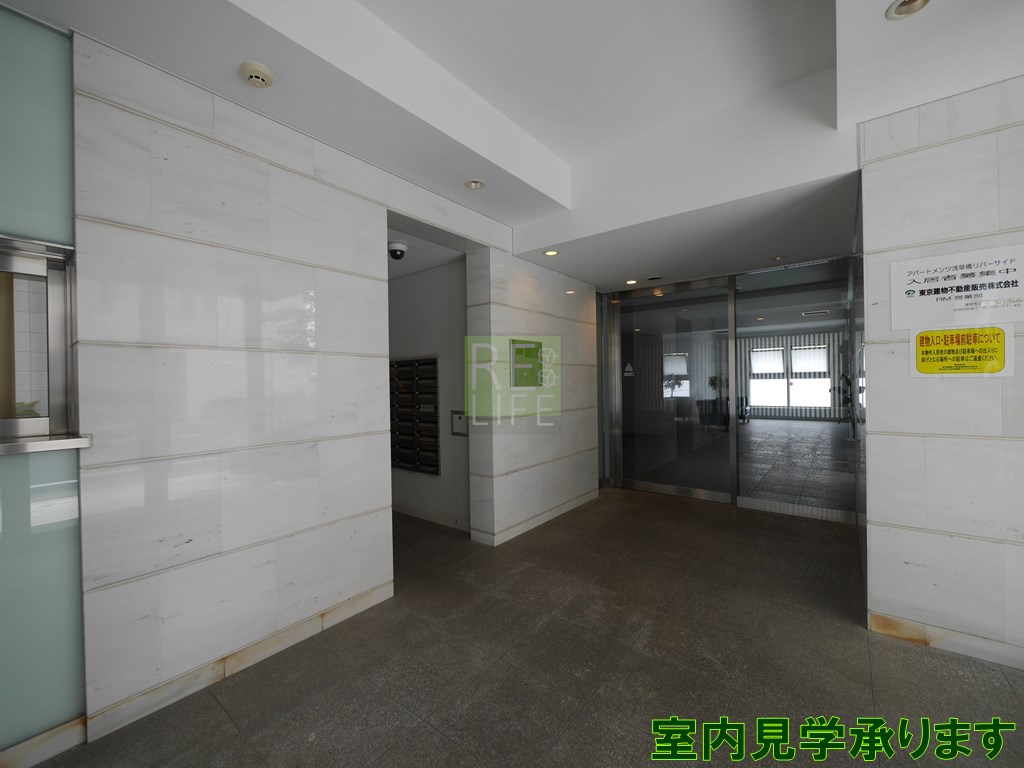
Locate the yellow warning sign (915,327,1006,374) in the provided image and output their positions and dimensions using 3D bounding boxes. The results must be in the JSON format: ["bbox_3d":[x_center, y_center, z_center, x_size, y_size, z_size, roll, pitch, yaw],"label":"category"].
[{"bbox_3d":[1.860,-0.137,1.717,0.260,0.189,0.008,-1,0,37],"label":"yellow warning sign"}]

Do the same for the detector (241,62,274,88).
[{"bbox_3d":[-0.939,-1.133,1.525,0.102,0.042,0.102,-1,0,39],"label":"detector"}]

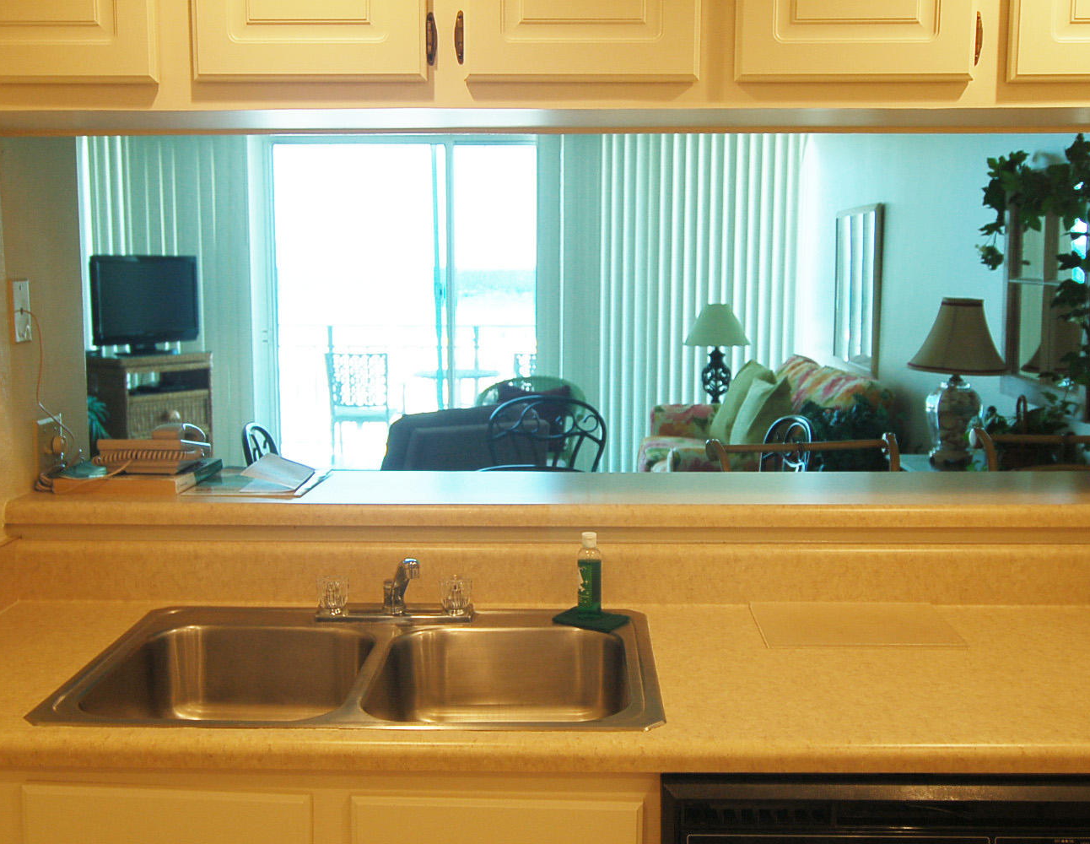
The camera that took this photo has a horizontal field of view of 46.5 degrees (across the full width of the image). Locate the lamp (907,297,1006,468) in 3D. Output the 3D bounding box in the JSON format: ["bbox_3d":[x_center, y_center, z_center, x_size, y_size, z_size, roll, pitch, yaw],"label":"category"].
[{"bbox_3d":[1.416,-0.131,4.376,0.340,0.600,0.340,0,7,1],"label":"lamp"}]

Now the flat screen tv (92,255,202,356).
[{"bbox_3d":[-2.367,-0.690,7.492,0.210,0.580,0.780,5,9,35],"label":"flat screen tv"}]

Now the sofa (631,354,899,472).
[{"bbox_3d":[1.080,0.179,6.779,1.020,0.940,2.000,0,7,1],"label":"sofa"}]

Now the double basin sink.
[{"bbox_3d":[-0.255,0.431,1.889,0.836,0.170,0.560,0,7,1],"label":"double basin sink"}]

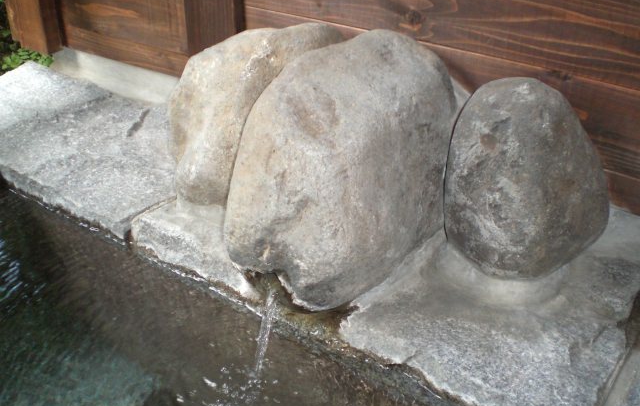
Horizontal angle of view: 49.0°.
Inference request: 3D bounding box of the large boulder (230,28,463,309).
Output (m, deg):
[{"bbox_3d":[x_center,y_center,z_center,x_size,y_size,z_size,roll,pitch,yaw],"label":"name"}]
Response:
[{"bbox_3d":[0.042,-0.083,1.157,0.312,0.372,0.420,19,34,28],"label":"large boulder"}]

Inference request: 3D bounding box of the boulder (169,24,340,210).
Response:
[{"bbox_3d":[-0.121,-0.171,1.331,0.306,0.312,0.348,19,34,28],"label":"boulder"}]

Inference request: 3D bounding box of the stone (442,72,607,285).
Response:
[{"bbox_3d":[0.329,-0.044,1.143,0.242,0.306,0.240,19,34,28],"label":"stone"}]

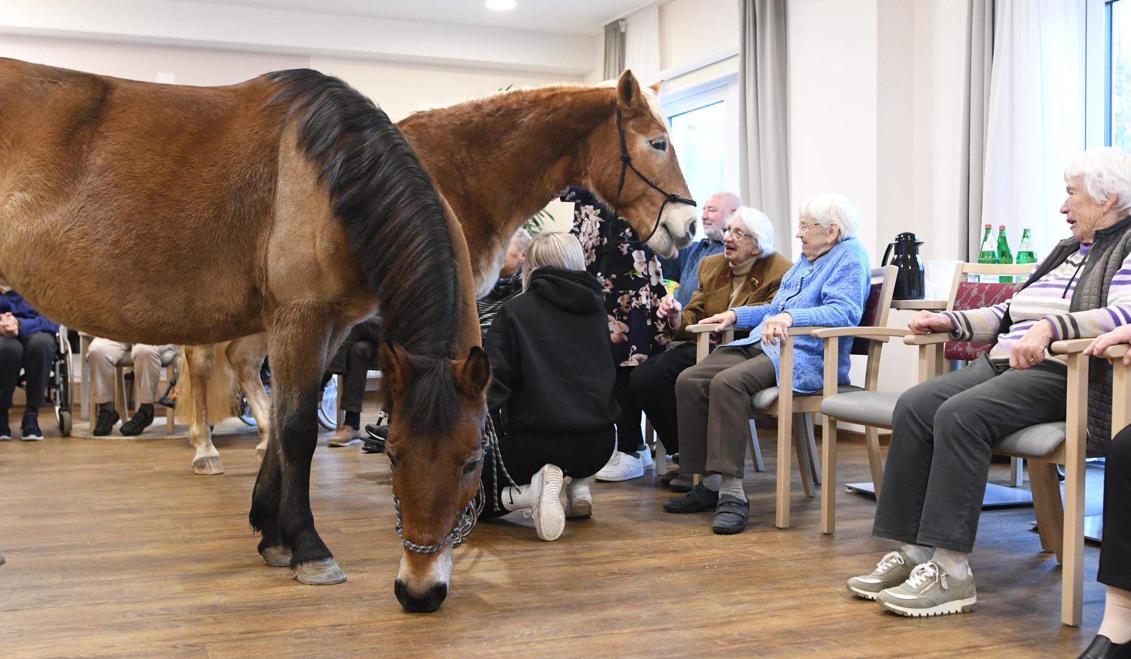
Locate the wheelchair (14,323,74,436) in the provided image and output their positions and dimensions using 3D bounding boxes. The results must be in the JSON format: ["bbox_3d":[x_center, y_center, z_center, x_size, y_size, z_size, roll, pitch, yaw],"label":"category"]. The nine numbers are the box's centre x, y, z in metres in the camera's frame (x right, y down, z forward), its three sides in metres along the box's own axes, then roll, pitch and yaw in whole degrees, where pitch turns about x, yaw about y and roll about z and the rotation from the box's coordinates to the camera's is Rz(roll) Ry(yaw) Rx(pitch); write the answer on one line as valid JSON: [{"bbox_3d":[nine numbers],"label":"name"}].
[{"bbox_3d":[-3.080,0.107,6.387,0.640,0.920,0.920,-1,2,-22],"label":"wheelchair"}]

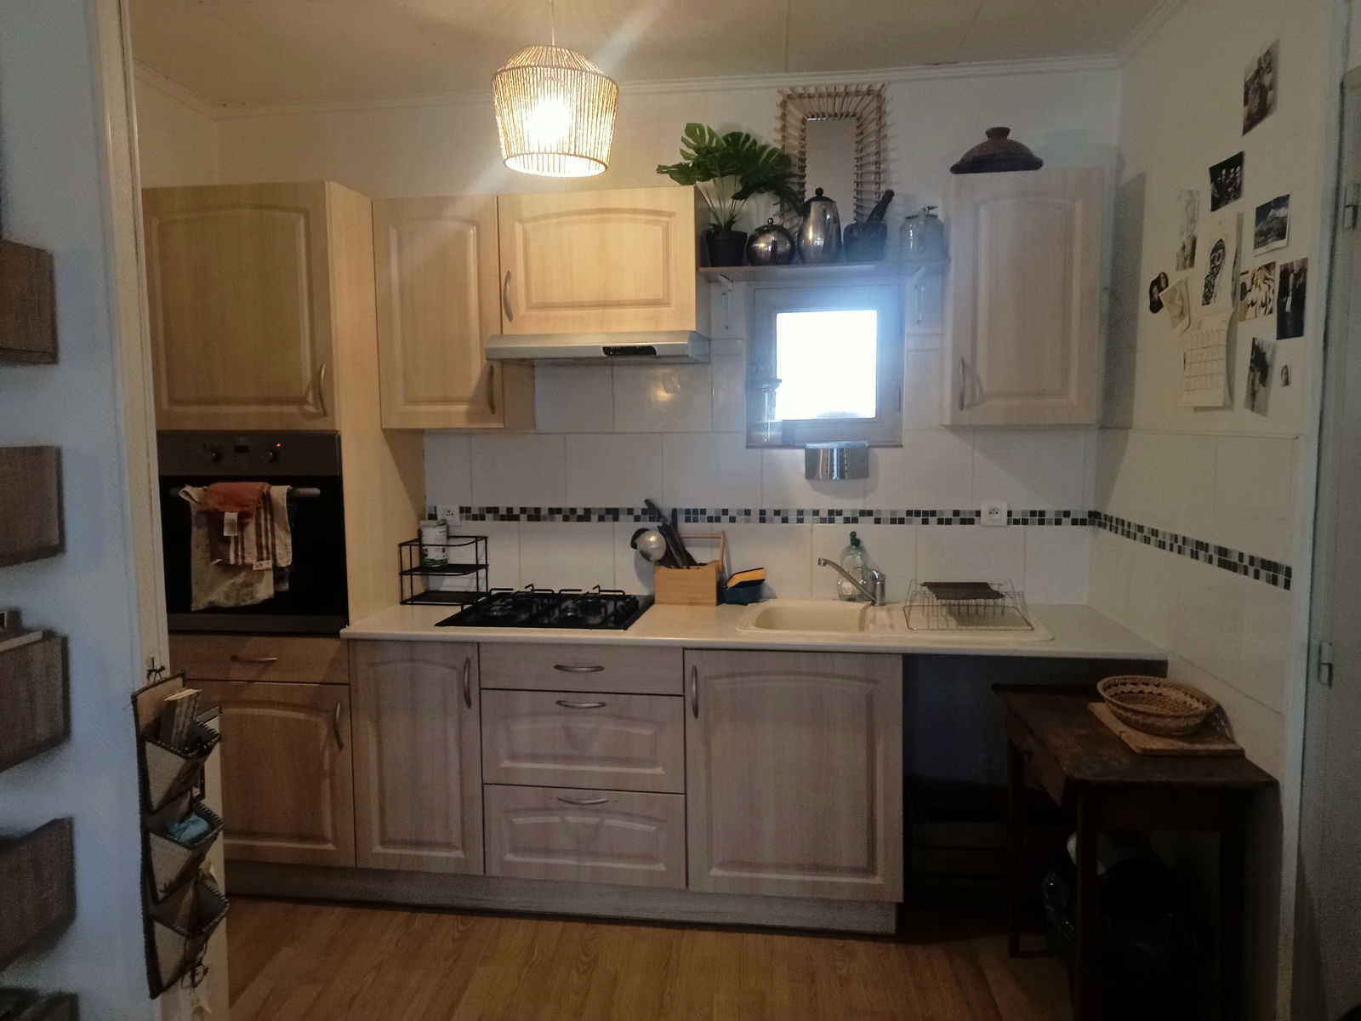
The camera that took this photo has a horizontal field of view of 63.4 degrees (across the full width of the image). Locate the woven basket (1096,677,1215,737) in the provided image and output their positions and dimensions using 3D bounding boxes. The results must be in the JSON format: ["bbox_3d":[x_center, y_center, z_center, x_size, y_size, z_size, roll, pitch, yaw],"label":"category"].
[{"bbox_3d":[1.120,0.464,2.583,0.250,0.074,0.364,0,5,9],"label":"woven basket"}]

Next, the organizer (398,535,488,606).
[{"bbox_3d":[-0.767,0.201,3.573,0.225,0.209,0.222,0,6,10],"label":"organizer"}]

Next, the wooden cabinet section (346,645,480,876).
[{"bbox_3d":[-0.727,0.700,3.501,0.400,0.691,0.580,0,5,10],"label":"wooden cabinet section"}]

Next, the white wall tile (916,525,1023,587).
[{"bbox_3d":[0.922,0.172,3.498,0.332,0.251,0.020,0,5,10],"label":"white wall tile"}]

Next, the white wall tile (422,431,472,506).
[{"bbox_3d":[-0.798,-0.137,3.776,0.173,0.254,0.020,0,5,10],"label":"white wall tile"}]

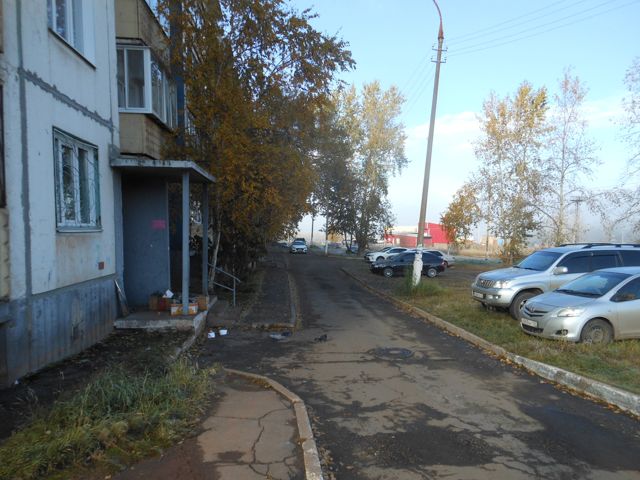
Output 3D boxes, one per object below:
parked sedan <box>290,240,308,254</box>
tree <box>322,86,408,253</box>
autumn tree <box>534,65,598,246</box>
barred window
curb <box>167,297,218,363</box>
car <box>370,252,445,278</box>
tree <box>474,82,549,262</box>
[{"bbox_3d":[-2.329,0.852,52.500,1.750,1.450,4.300,0,2,-1],"label":"parked sedan"},{"bbox_3d":[4.518,-7.373,48.000,8.500,17.300,7.500,0,2,0],"label":"tree"},{"bbox_3d":[21.419,-6.447,40.000,5.300,16.000,5.000,0,2,0],"label":"autumn tree"},{"bbox_3d":[-3.768,-0.872,7.200,0.120,1.460,1.520,-1,2,-5],"label":"barred window"},{"bbox_3d":[-2.420,1.660,9.150,0.220,0.300,4.700,-1,2,-5],"label":"curb"},{"bbox_3d":[5.304,1.468,27.700,4.400,1.470,1.700,-1,2,-10],"label":"car"},{"bbox_3d":[15.744,-5.550,38.000,6.000,14.500,5.500,0,2,0],"label":"tree"}]

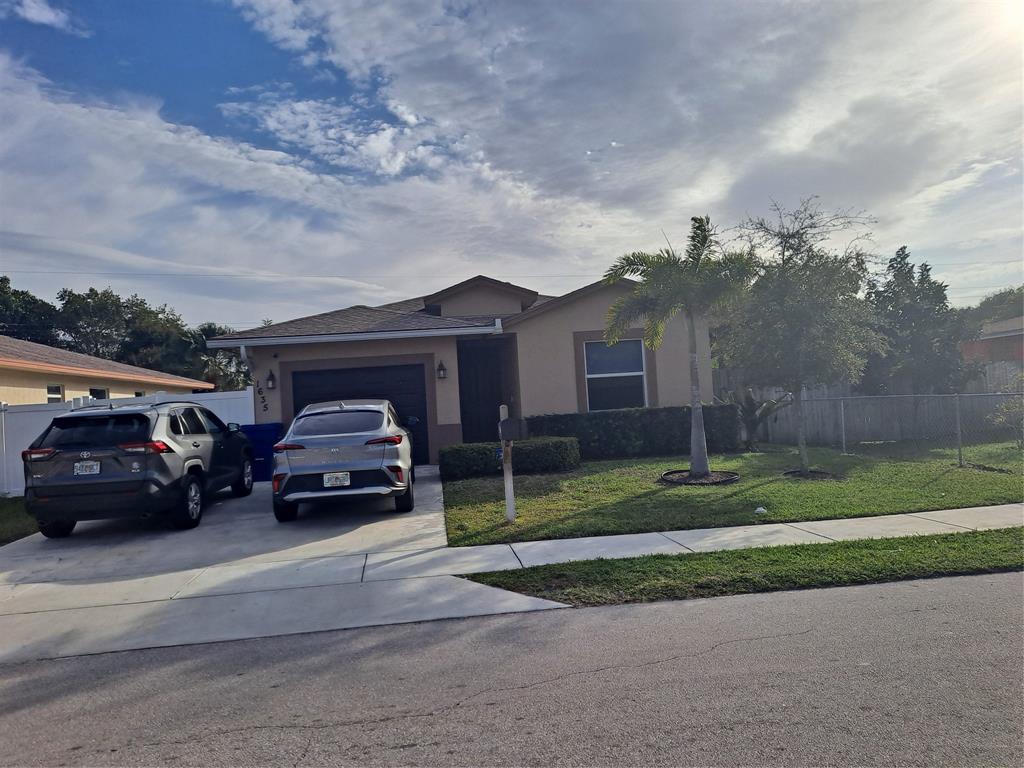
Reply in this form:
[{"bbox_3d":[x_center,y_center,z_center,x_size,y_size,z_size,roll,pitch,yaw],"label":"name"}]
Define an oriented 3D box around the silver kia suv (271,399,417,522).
[{"bbox_3d":[-2.446,0.997,11.371,1.820,1.560,4.630,-3,1,-7],"label":"silver kia suv"}]

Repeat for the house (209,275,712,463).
[{"bbox_3d":[-1.261,-0.326,20.801,10.500,4.250,11.800,-3,-1,-6],"label":"house"}]

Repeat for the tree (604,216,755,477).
[{"bbox_3d":[2.763,-0.611,11.820,2.520,4.140,2.400,-3,-1,-6],"label":"tree"}]

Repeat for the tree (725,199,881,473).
[{"bbox_3d":[4.561,-0.772,11.557,2.750,4.280,2.600,-3,-1,-6],"label":"tree"}]

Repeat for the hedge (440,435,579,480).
[{"bbox_3d":[-0.073,1.349,13.553,2.500,0.560,1.150,-3,-1,-6],"label":"hedge"}]

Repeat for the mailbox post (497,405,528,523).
[{"bbox_3d":[0.004,0.932,8.641,0.280,1.380,0.450,-4,-1,3],"label":"mailbox post"}]

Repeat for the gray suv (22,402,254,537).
[{"bbox_3d":[-5.234,1.088,10.969,1.860,1.700,4.600,-3,0,-5],"label":"gray suv"}]

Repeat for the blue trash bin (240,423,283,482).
[{"bbox_3d":[-4.856,1.333,14.575,0.770,1.100,0.800,-3,-1,-6],"label":"blue trash bin"}]

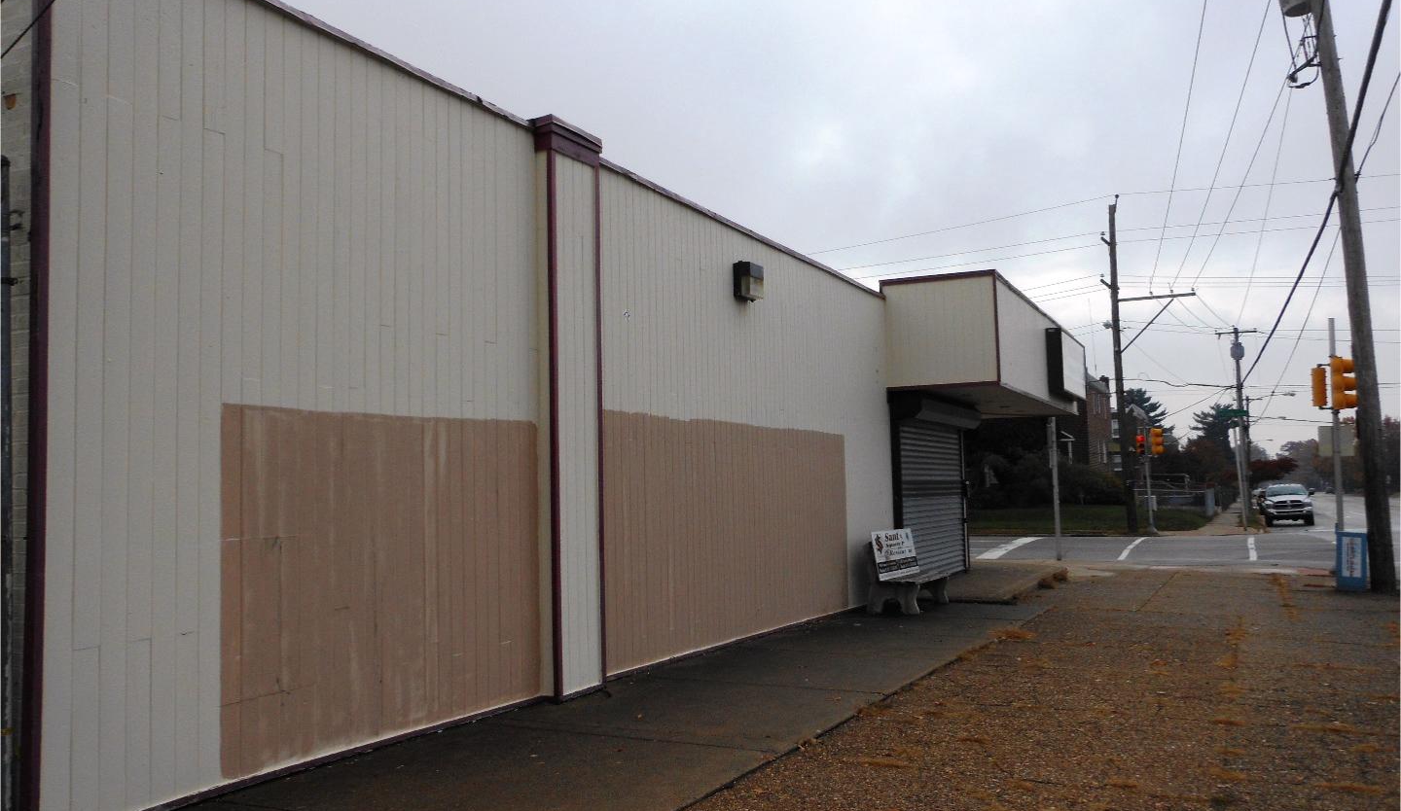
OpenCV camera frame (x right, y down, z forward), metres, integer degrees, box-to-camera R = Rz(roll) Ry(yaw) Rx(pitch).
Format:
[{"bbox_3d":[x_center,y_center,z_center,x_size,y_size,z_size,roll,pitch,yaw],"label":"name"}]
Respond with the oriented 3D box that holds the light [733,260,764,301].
[{"bbox_3d":[0.532,-1.364,12.599,0.210,0.420,0.370,-4,-5,26],"label":"light"}]

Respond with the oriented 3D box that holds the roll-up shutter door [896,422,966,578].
[{"bbox_3d":[4.118,1.694,19.853,0.120,2.634,3.950,-4,-5,26],"label":"roll-up shutter door"}]

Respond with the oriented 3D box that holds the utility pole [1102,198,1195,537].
[{"bbox_3d":[17.496,-1.688,43.442,3.300,13.154,0.500,-4,-5,26],"label":"utility pole"}]

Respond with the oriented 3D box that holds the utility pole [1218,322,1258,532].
[{"bbox_3d":[26.810,0.874,56.195,1.950,9.678,0.700,-4,-5,26],"label":"utility pole"}]

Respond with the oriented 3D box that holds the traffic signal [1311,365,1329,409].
[{"bbox_3d":[12.440,-0.359,22.745,0.290,0.820,0.340,-4,-5,26],"label":"traffic signal"}]

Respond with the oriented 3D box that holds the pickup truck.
[{"bbox_3d":[26.430,4.429,51.191,2.030,1.920,5.850,-3,-5,25],"label":"pickup truck"}]

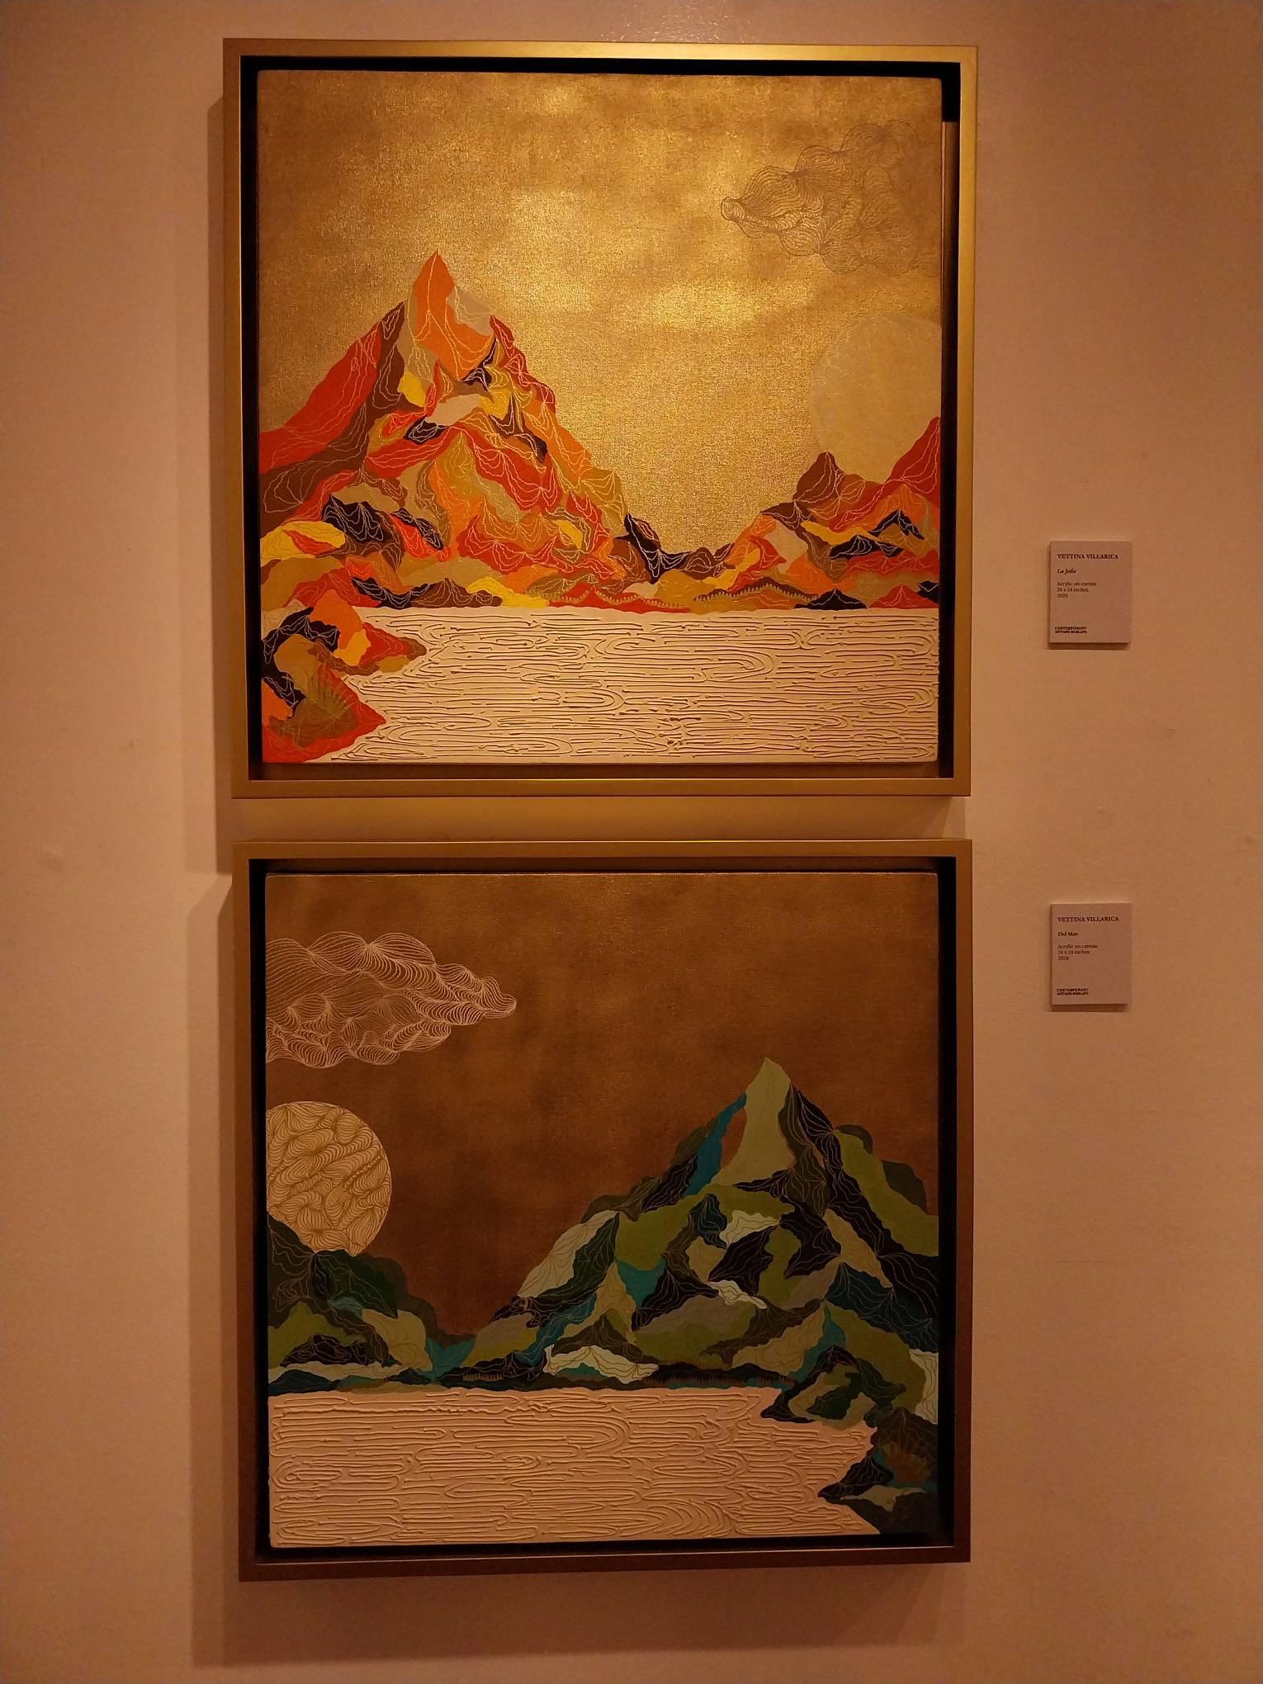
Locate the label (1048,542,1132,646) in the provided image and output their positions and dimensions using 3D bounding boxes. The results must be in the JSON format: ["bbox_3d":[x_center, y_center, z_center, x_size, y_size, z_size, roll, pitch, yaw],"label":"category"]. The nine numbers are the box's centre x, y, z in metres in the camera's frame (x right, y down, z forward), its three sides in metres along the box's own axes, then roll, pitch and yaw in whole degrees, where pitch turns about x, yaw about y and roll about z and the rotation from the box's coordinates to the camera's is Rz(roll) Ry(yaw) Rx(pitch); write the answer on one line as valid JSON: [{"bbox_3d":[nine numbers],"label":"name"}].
[{"bbox_3d":[0.433,-0.235,1.196,0.076,0.096,0.005,0,1,-2],"label":"label"}]

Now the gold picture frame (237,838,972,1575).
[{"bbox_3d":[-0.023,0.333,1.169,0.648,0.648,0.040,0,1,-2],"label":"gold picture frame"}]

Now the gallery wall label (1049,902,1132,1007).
[{"bbox_3d":[0.437,0.107,1.204,0.076,0.096,0.005,0,1,-2],"label":"gallery wall label"}]

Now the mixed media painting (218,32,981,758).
[{"bbox_3d":[-0.025,-0.377,1.152,0.650,0.650,0.040,0,1,-2],"label":"mixed media painting"}]

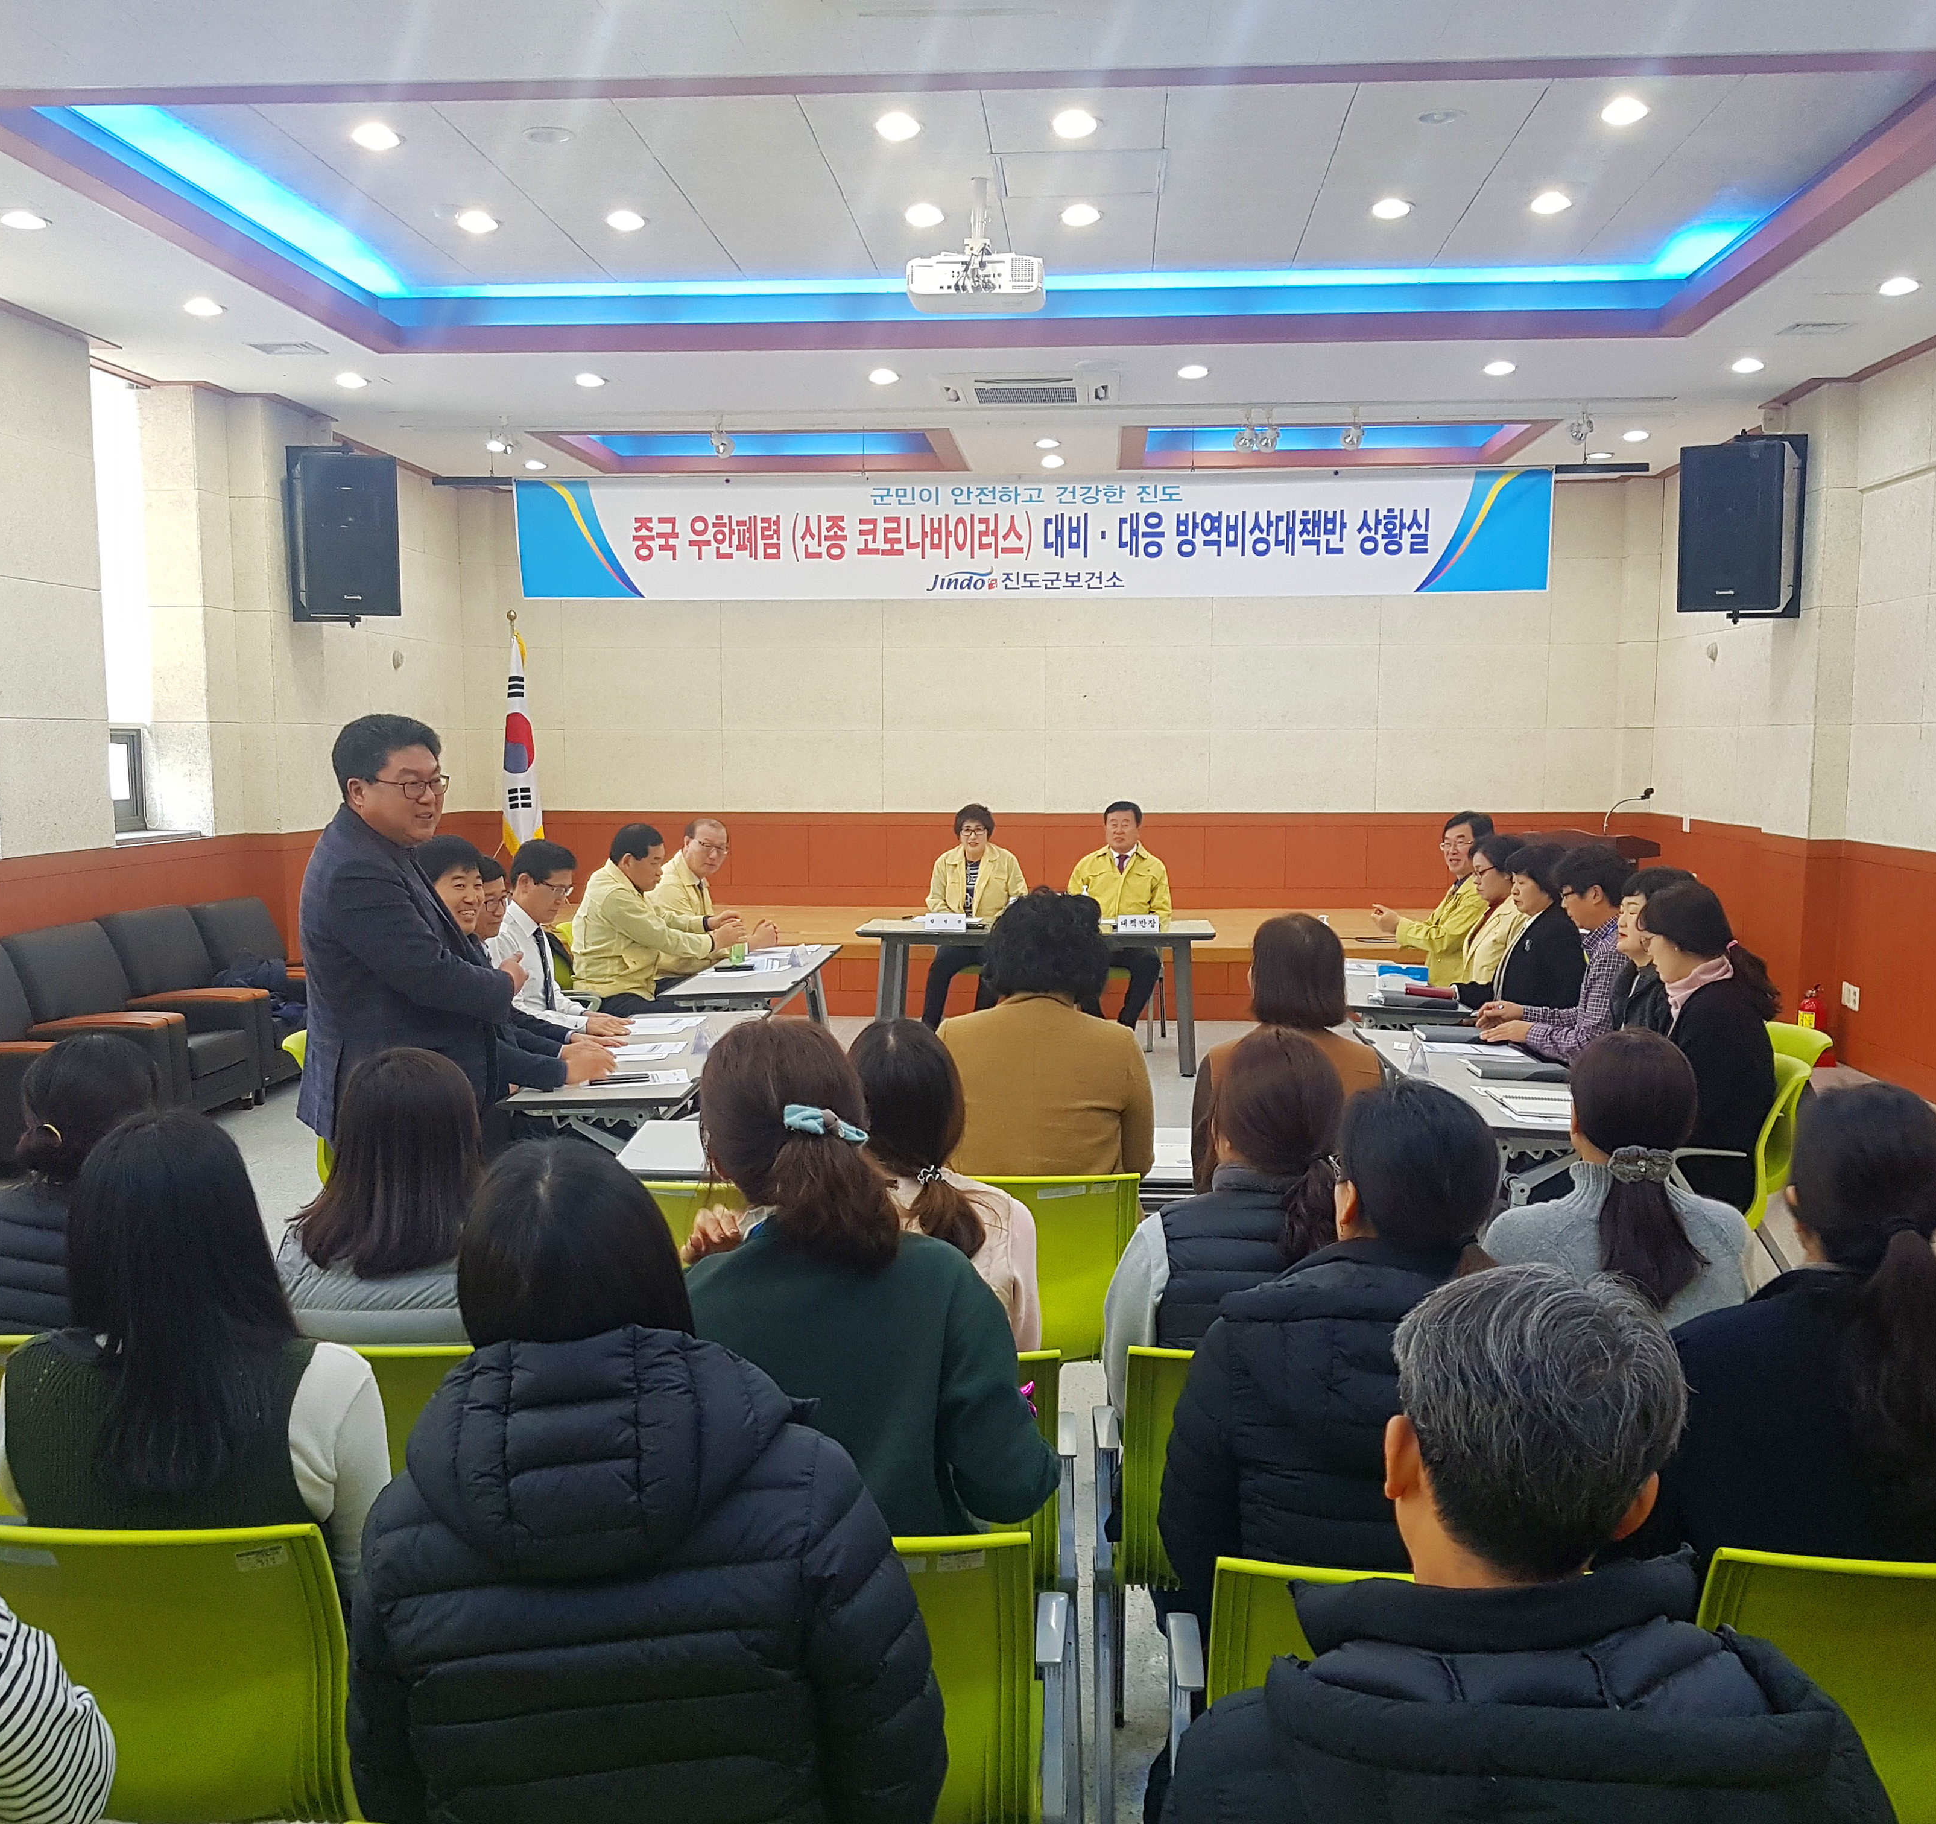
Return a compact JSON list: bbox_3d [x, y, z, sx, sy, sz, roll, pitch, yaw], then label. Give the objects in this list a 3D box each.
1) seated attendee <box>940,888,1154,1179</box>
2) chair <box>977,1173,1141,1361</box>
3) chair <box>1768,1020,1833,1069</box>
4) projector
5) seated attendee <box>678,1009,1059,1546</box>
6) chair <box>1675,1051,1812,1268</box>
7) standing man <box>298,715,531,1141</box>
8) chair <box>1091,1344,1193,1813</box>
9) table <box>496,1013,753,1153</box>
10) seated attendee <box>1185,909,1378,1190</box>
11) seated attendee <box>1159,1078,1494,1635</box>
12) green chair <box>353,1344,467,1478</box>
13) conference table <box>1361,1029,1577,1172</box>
[{"bbox_3d":[0.178,0.638,4.006,0.470,1.390,0.700,1,5,4],"label":"seated attendee"},{"bbox_3d":[0.134,0.922,3.926,0.560,0.840,0.580,1,5,4],"label":"chair"},{"bbox_3d":[2.273,0.781,5.460,0.570,0.840,0.560,0,5,-4],"label":"chair"},{"bbox_3d":[0.038,-2.234,6.492,0.470,0.135,0.380,1,5,4],"label":"projector"},{"bbox_3d":[-0.099,0.796,2.441,0.470,1.350,0.780,0,5,0],"label":"seated attendee"},{"bbox_3d":[2.030,0.821,5.040,0.570,0.840,0.570,0,5,3],"label":"chair"},{"bbox_3d":[-1.299,0.420,4.341,0.450,1.755,0.500,1,6,11],"label":"standing man"},{"bbox_3d":[0.474,1.024,2.872,0.560,0.840,0.580,1,5,4],"label":"chair"},{"bbox_3d":[-0.970,0.790,5.758,0.470,0.725,1.550,0,5,1],"label":"table"},{"bbox_3d":[0.698,0.657,4.119,0.450,1.335,0.700,1,5,4],"label":"seated attendee"},{"bbox_3d":[0.510,0.826,2.348,0.520,1.310,0.780,1,5,4],"label":"seated attendee"},{"bbox_3d":[-0.726,1.014,2.880,0.570,0.830,0.560,1,5,4],"label":"green chair"},{"bbox_3d":[1.509,0.831,5.377,0.470,0.725,1.530,1,5,4],"label":"conference table"}]

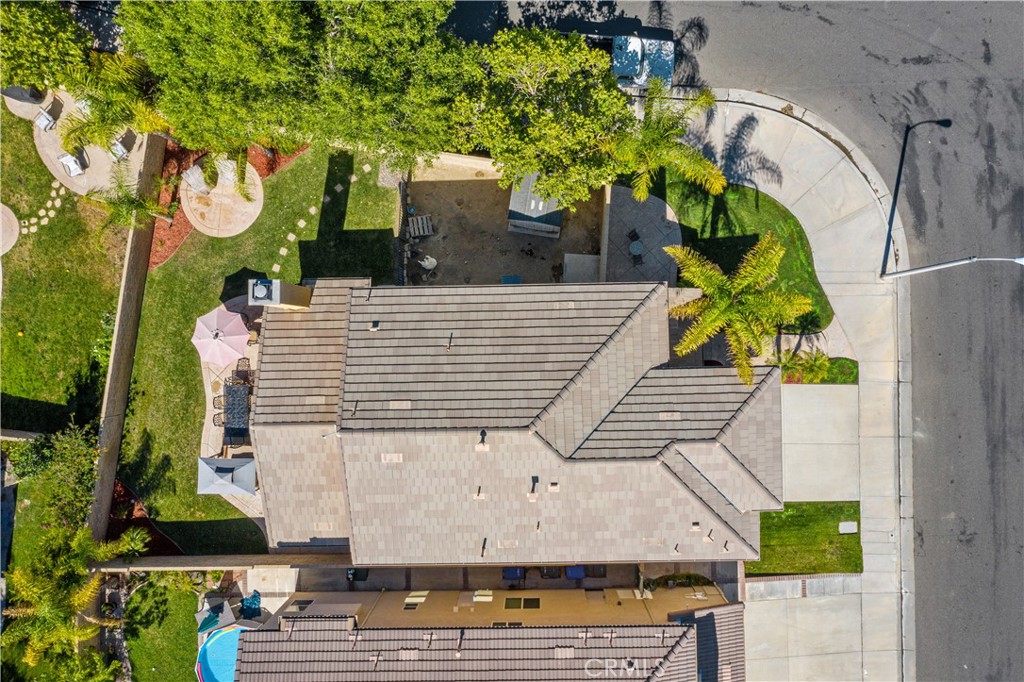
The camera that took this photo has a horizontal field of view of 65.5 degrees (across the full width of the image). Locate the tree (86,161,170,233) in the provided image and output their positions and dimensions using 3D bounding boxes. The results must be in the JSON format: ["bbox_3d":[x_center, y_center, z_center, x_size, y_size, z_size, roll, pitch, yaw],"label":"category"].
[{"bbox_3d":[-15.327,-5.775,32.891,3.129,3.900,2.748,-1,90,3],"label":"tree"}]

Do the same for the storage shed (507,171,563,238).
[{"bbox_3d":[1.032,-5.623,32.893,2.200,2.250,2.250,8,90,3],"label":"storage shed"}]

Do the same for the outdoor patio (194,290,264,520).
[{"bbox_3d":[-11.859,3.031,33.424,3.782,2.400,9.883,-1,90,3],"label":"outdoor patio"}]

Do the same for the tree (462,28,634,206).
[{"bbox_3d":[1.400,-8.138,30.408,6.266,7.200,6.484,-1,90,3],"label":"tree"}]

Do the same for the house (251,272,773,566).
[{"bbox_3d":[0.332,3.035,31.208,20.208,5.600,11.305,-1,90,3],"label":"house"}]

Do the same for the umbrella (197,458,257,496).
[{"bbox_3d":[-11.638,5.547,33.401,2.412,2.400,1.527,-1,90,3],"label":"umbrella"}]

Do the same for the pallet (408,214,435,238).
[{"bbox_3d":[-3.877,-4.928,34.193,0.979,0.140,0.855,-10,89,3],"label":"pallet"}]

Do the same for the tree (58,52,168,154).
[{"bbox_3d":[-15.103,-9.045,32.095,3.995,5.500,3.704,-1,90,3],"label":"tree"}]

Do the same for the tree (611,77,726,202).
[{"bbox_3d":[5.624,-7.074,30.391,4.027,6.800,4.374,-1,90,3],"label":"tree"}]

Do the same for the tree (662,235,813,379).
[{"bbox_3d":[7.957,-1.116,30.144,5.032,7.000,5.239,-1,90,3],"label":"tree"}]

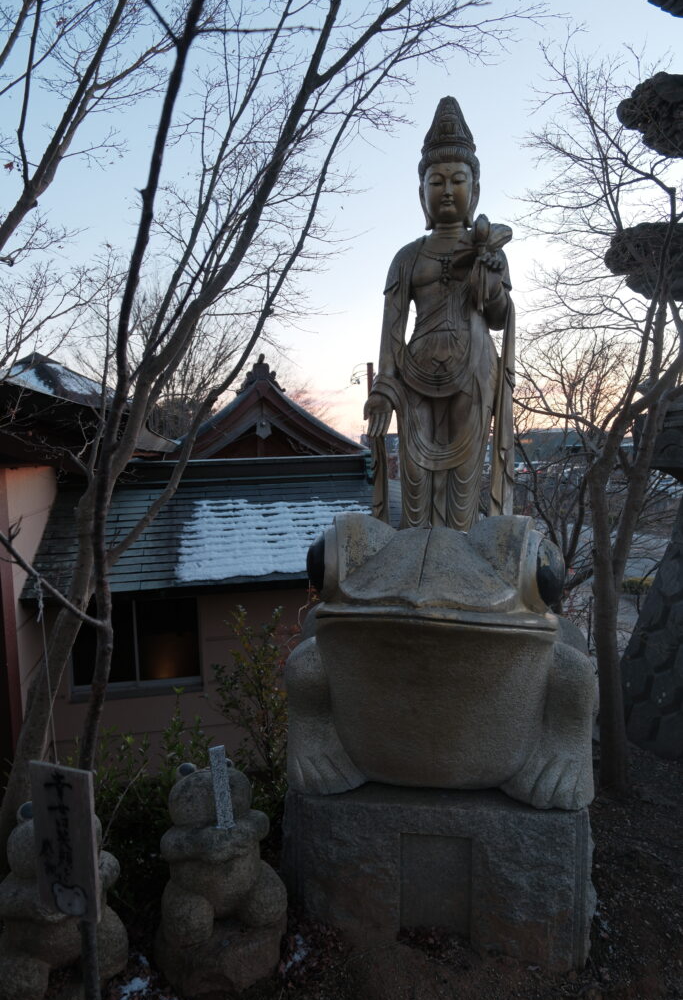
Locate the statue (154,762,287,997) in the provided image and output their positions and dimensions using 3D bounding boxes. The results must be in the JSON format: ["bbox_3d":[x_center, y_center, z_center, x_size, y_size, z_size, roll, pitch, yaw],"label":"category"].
[{"bbox_3d":[-0.386,1.147,2.277,0.360,0.629,0.360,-2,5,-20],"label":"statue"}]

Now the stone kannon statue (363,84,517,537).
[{"bbox_3d":[0.363,-0.629,2.579,0.546,1.596,0.360,0,5,7],"label":"stone kannon statue"}]

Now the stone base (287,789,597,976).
[{"bbox_3d":[0.355,1.165,2.660,0.920,0.521,0.900,0,5,7],"label":"stone base"}]

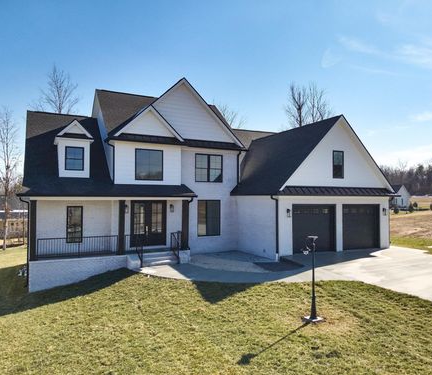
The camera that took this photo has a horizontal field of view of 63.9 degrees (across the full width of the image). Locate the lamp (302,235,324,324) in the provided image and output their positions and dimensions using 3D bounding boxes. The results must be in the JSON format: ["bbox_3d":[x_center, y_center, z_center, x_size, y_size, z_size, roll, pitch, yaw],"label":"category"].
[{"bbox_3d":[2.532,2.366,9.089,0.424,2.192,0.424,1,-2,-25],"label":"lamp"}]

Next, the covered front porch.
[{"bbox_3d":[-4.509,1.697,15.580,6.969,2.737,1.919,1,-2,-25],"label":"covered front porch"}]

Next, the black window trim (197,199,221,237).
[{"bbox_3d":[-0.383,1.690,19.256,1.389,1.998,0.101,1,-2,-25],"label":"black window trim"}]

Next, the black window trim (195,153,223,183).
[{"bbox_3d":[-0.381,-1.070,19.337,1.702,1.545,0.101,1,-2,-25],"label":"black window trim"}]

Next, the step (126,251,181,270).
[{"bbox_3d":[-2.769,3.219,15.388,2.252,0.545,0.838,1,-2,-25],"label":"step"}]

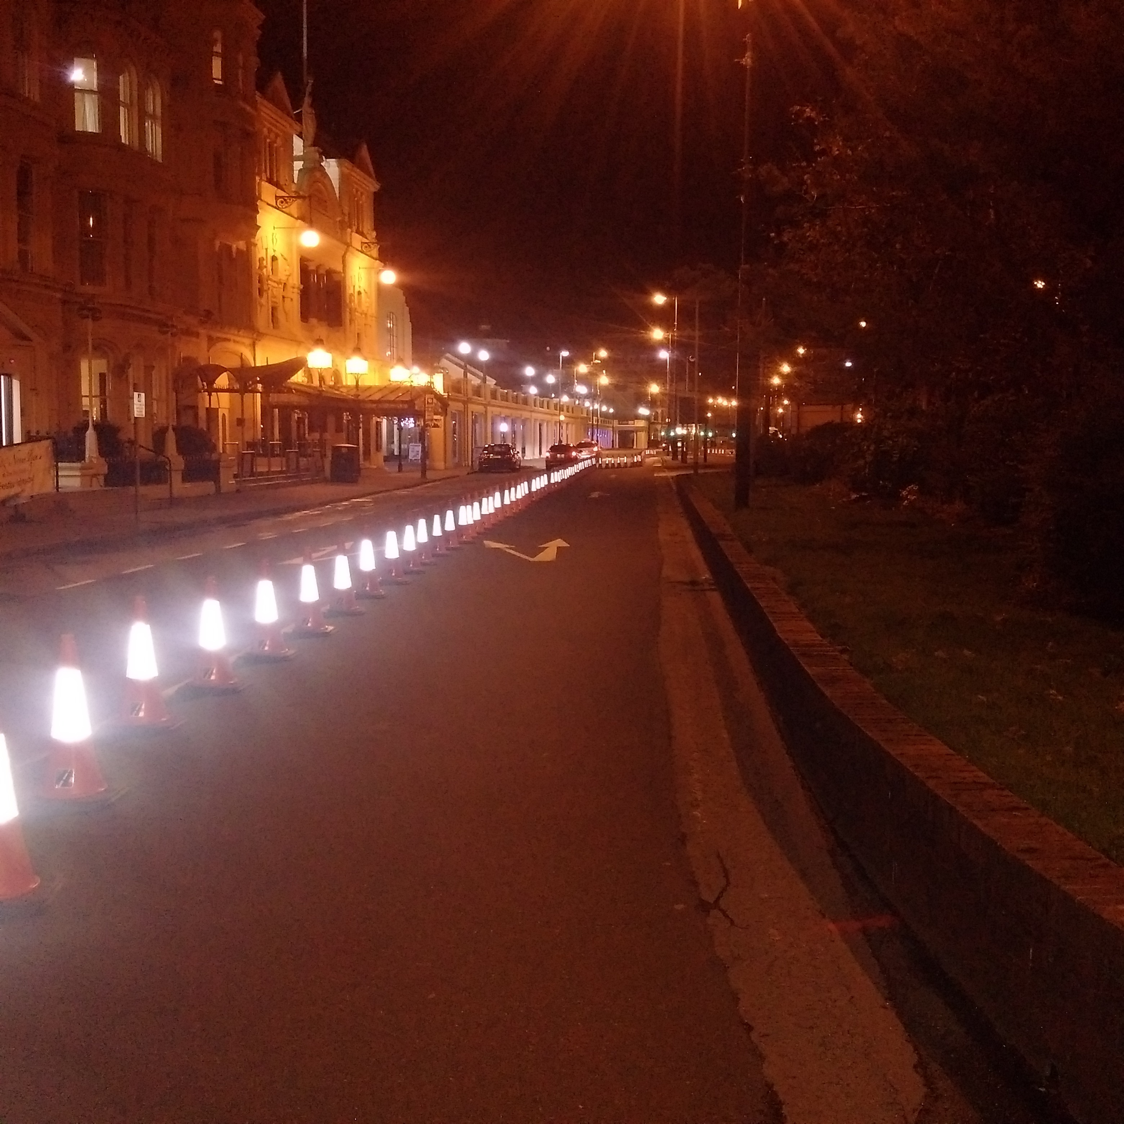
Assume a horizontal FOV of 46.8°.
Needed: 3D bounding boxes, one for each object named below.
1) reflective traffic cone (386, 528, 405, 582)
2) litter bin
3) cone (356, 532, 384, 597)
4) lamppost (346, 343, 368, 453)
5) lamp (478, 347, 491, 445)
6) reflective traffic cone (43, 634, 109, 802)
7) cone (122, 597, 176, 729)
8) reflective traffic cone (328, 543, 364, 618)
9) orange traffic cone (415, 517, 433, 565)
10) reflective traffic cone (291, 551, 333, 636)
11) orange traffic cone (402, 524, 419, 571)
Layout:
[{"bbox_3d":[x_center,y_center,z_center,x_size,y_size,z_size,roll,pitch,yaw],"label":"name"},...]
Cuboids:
[{"bbox_3d":[-1.955,-0.133,15.025,0.400,0.750,0.400,1,5,3],"label":"reflective traffic cone"},{"bbox_3d":[-7.214,-3.286,43.200,0.850,1.330,0.800,1,5,3],"label":"litter bin"},{"bbox_3d":[-2.020,-0.004,13.493,0.400,0.750,0.400,1,5,3],"label":"cone"},{"bbox_3d":[-8.272,-6.203,52.516,0.760,5.286,0.760,1,5,3],"label":"lamppost"},{"bbox_3d":[-4.437,-8.901,74.999,0.550,6.609,0.550,1,5,3],"label":"lamp"},{"bbox_3d":[-2.183,0.704,5.791,0.400,0.750,0.400,1,5,3],"label":"reflective traffic cone"},{"bbox_3d":[-2.386,0.572,7.394,0.400,0.750,0.400,1,5,3],"label":"cone"},{"bbox_3d":[-1.987,0.161,11.856,0.400,0.750,0.400,1,5,3],"label":"reflective traffic cone"},{"bbox_3d":[-1.861,-0.345,17.311,0.400,0.750,0.400,1,5,3],"label":"orange traffic cone"},{"bbox_3d":[-2.121,0.247,10.913,0.400,0.750,0.400,1,5,3],"label":"reflective traffic cone"},{"bbox_3d":[-1.884,-0.225,16.018,0.400,0.750,0.400,1,5,3],"label":"orange traffic cone"}]

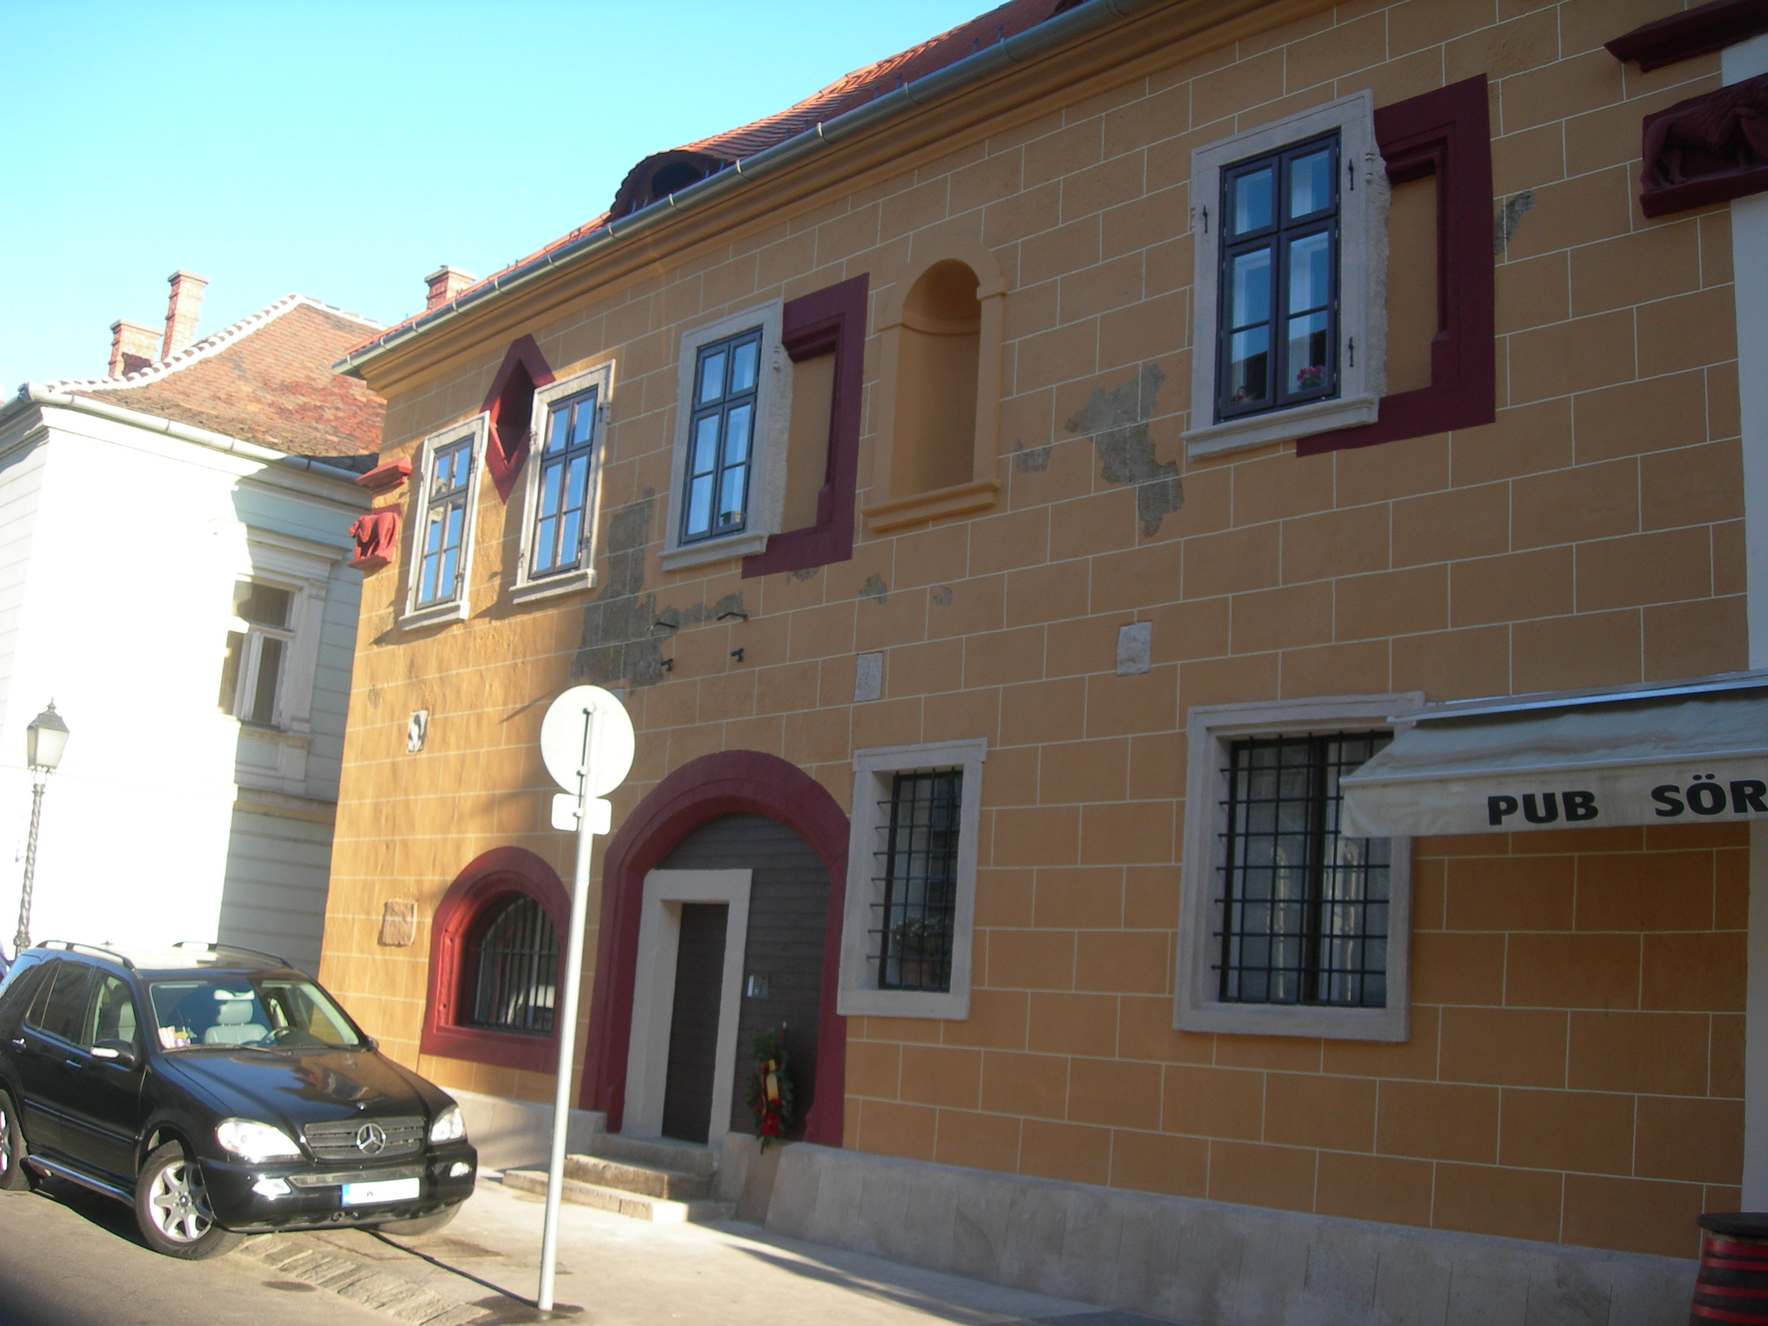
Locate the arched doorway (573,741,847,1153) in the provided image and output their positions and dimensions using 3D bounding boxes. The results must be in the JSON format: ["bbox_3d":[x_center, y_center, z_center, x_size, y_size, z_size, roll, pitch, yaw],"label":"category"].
[{"bbox_3d":[-1.256,2.337,16.393,0.400,3.144,3.500,14,-15,-41],"label":"arched doorway"}]

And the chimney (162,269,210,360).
[{"bbox_3d":[-11.160,-5.420,30.845,0.500,1.570,0.500,14,-15,-41],"label":"chimney"}]

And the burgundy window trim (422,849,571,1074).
[{"bbox_3d":[-3.562,2.810,18.560,0.330,2.090,2.470,14,-15,-41],"label":"burgundy window trim"}]

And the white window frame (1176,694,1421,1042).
[{"bbox_3d":[2.588,1.268,12.068,0.260,2.090,1.750,14,-15,-41],"label":"white window frame"}]

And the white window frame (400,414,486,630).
[{"bbox_3d":[-4.680,-1.483,21.022,0.200,2.259,1.430,14,-15,-41],"label":"white window frame"}]

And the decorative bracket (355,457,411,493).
[{"bbox_3d":[-5.617,-2.119,21.847,0.180,0.360,0.860,14,-15,-41],"label":"decorative bracket"}]

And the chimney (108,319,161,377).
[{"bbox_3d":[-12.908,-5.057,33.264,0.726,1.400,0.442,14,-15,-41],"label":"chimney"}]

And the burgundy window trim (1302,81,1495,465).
[{"bbox_3d":[3.259,-2.469,12.311,0.150,2.270,1.380,14,-15,-41],"label":"burgundy window trim"}]

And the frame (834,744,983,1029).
[{"bbox_3d":[0.297,1.668,14.780,0.280,2.071,1.458,14,-15,-41],"label":"frame"}]

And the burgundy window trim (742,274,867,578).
[{"bbox_3d":[-0.619,-1.980,16.474,0.150,2.470,1.400,14,-15,-41],"label":"burgundy window trim"}]

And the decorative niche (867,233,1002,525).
[{"bbox_3d":[0.517,-2.229,15.444,0.500,2.290,1.450,14,-15,-41],"label":"decorative niche"}]

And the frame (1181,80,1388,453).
[{"bbox_3d":[2.668,-2.566,12.954,0.240,2.310,1.560,14,-15,-41],"label":"frame"}]

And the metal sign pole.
[{"bbox_3d":[-1.747,1.892,10.880,0.068,3.353,0.068,14,-15,-42],"label":"metal sign pole"}]

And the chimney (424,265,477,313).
[{"bbox_3d":[-7.158,-5.671,31.798,0.529,1.400,0.715,14,-15,-41],"label":"chimney"}]

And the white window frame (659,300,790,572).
[{"bbox_3d":[-1.356,-2.013,17.517,0.200,2.353,1.672,14,-15,-41],"label":"white window frame"}]

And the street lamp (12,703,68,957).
[{"bbox_3d":[-9.590,2.572,21.575,0.470,4.314,0.470,14,-15,-41],"label":"street lamp"}]

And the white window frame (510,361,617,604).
[{"bbox_3d":[-3.127,-1.762,19.393,0.200,2.299,1.481,14,-15,-41],"label":"white window frame"}]

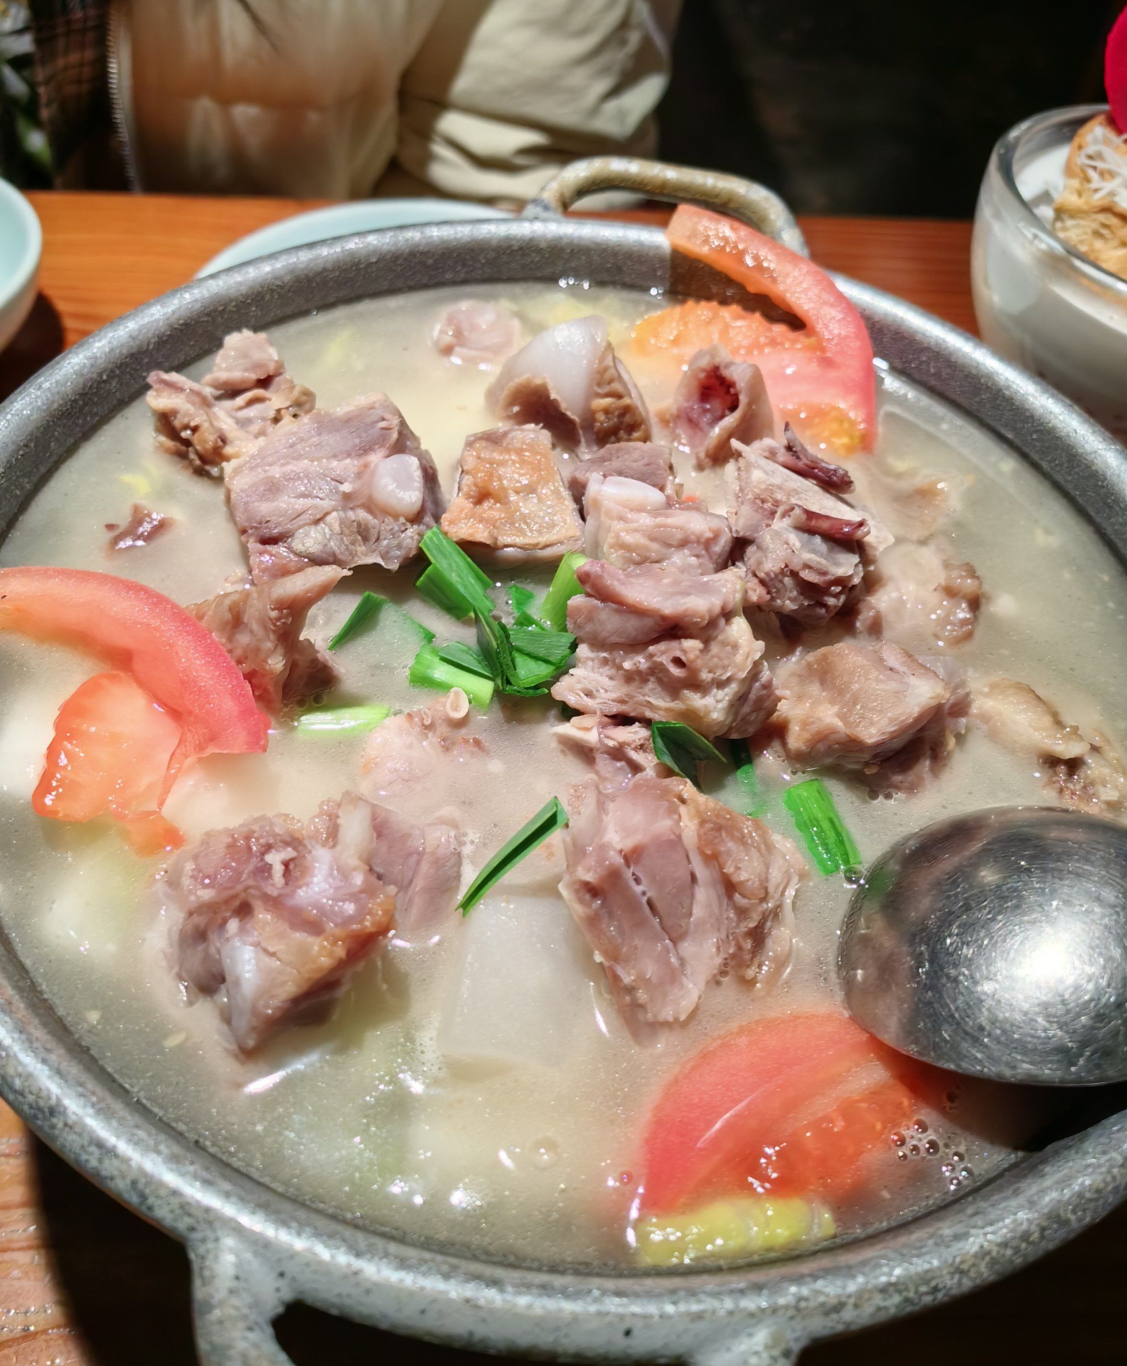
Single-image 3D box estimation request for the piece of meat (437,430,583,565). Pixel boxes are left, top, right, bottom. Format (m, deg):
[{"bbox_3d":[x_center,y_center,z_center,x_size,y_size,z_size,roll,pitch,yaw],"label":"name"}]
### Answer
[{"bbox_3d":[-0.015,-0.047,0.328,0.037,0.024,0.037,5,50,0],"label":"piece of meat"}]

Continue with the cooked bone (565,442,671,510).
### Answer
[{"bbox_3d":[0.016,-0.056,0.321,0.027,0.021,0.024,3,52,-4],"label":"cooked bone"}]

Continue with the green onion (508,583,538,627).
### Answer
[{"bbox_3d":[-0.010,-0.020,0.302,0.008,0.004,0.010,4,68,-2],"label":"green onion"}]

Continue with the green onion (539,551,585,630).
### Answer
[{"bbox_3d":[0.001,-0.023,0.303,0.009,0.020,0.009,18,10,9],"label":"green onion"}]

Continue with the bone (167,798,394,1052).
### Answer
[{"bbox_3d":[-0.057,0.049,0.238,0.040,0.036,0.044,-17,55,-18],"label":"bone"}]

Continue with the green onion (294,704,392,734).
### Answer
[{"bbox_3d":[-0.051,0.009,0.270,0.022,0.007,0.008,-9,54,-14],"label":"green onion"}]

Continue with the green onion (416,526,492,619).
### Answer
[{"bbox_3d":[-0.027,-0.026,0.289,0.012,0.010,0.026,-31,62,-27],"label":"green onion"}]

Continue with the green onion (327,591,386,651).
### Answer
[{"bbox_3d":[-0.050,-0.015,0.286,0.008,0.007,0.018,30,55,15],"label":"green onion"}]

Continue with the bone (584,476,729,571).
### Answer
[{"bbox_3d":[0.025,-0.039,0.310,0.038,0.025,0.027,13,51,5],"label":"bone"}]

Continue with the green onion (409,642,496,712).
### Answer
[{"bbox_3d":[-0.026,-0.001,0.276,0.022,0.009,0.009,23,53,11],"label":"green onion"}]

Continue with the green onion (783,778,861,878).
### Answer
[{"bbox_3d":[0.059,0.033,0.266,0.011,0.009,0.024,-9,53,-12],"label":"green onion"}]

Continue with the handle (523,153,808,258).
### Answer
[{"bbox_3d":[0.034,-0.158,0.386,0.095,0.023,0.034,10,52,1],"label":"handle"}]

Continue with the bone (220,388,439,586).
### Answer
[{"bbox_3d":[-0.061,-0.053,0.316,0.056,0.037,0.049,-7,52,-11],"label":"bone"}]

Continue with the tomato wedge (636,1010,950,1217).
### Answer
[{"bbox_3d":[0.046,0.085,0.232,0.065,0.025,0.039,-21,58,-21],"label":"tomato wedge"}]

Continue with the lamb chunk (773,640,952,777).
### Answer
[{"bbox_3d":[0.075,0.007,0.293,0.042,0.026,0.030,-1,51,-7],"label":"lamb chunk"}]

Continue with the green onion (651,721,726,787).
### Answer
[{"bbox_3d":[0.028,0.016,0.262,0.017,0.008,0.011,23,53,10],"label":"green onion"}]

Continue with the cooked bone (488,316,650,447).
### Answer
[{"bbox_3d":[0.002,-0.089,0.355,0.047,0.033,0.036,15,51,6],"label":"cooked bone"}]

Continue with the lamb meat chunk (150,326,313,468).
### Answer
[{"bbox_3d":[-0.097,-0.082,0.344,0.045,0.028,0.034,3,50,-4],"label":"lamb meat chunk"}]

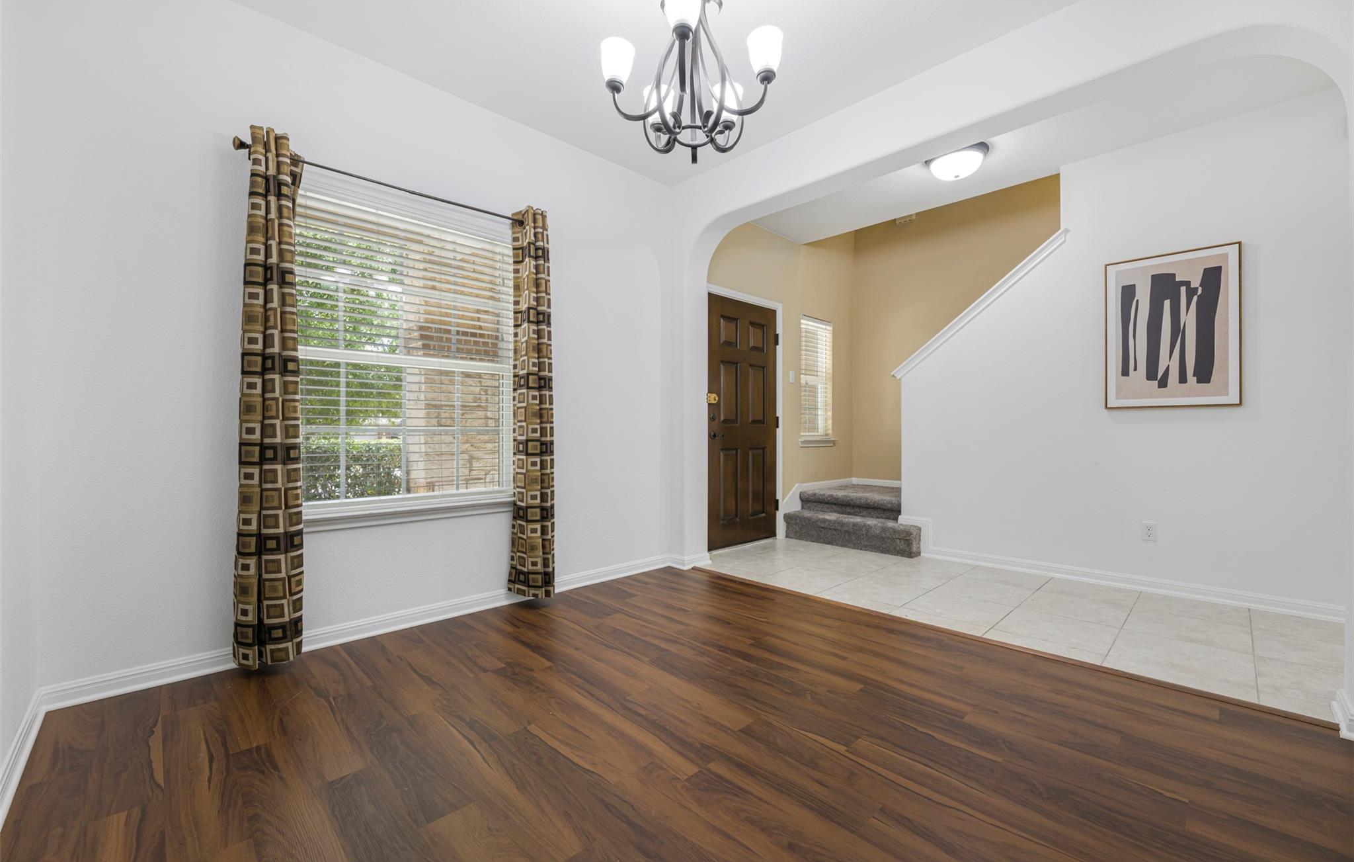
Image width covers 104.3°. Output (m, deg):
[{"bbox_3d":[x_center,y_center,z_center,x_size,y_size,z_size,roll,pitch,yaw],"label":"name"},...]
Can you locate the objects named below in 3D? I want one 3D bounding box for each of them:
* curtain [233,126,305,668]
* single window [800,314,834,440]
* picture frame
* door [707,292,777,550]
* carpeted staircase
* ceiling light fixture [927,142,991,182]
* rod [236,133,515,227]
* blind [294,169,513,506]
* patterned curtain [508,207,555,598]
[{"bbox_3d":[-1.670,-0.139,2.164,0.225,2.140,0.145,0,0,-42],"label":"curtain"},{"bbox_3d":[1.380,-0.501,5.241,0.600,1.210,0.080,0,0,-44],"label":"single window"},{"bbox_3d":[2.949,-0.601,3.155,0.035,0.920,0.600,0,0,-44],"label":"picture frame"},{"bbox_3d":[0.563,-0.054,4.430,0.920,2.030,0.050,0,0,-44],"label":"door"},{"bbox_3d":[1.849,0.797,4.862,1.220,0.370,1.130,0,0,-44],"label":"carpeted staircase"},{"bbox_3d":[1.799,-1.703,3.376,0.360,0.140,0.360,0,0,-44],"label":"ceiling light fixture"},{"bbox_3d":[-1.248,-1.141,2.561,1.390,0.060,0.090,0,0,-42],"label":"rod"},{"bbox_3d":[-1.339,-0.416,2.645,1.100,1.490,0.060,0,0,-42],"label":"blind"},{"bbox_3d":[-0.809,-0.150,2.947,0.225,2.160,0.145,0,0,-42],"label":"patterned curtain"}]

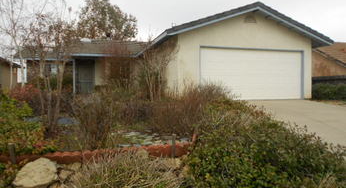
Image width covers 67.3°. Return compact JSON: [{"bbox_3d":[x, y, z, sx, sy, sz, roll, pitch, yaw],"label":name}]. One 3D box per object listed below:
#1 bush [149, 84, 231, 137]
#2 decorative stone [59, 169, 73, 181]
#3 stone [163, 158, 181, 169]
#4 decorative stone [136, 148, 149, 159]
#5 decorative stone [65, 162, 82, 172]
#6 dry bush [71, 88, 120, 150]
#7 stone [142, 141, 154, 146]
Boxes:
[{"bbox_3d":[0.314,0.295,4.950,1.500,1.030,1.150,0,1,0],"label":"bush"},{"bbox_3d":[-1.447,1.083,3.500,0.190,0.150,0.160,0,1,0],"label":"decorative stone"},{"bbox_3d":[-0.021,0.957,3.580,0.250,0.140,0.180,0,1,0],"label":"stone"},{"bbox_3d":[-0.432,0.846,3.680,0.170,0.140,0.140,0,1,0],"label":"decorative stone"},{"bbox_3d":[-1.385,1.023,3.620,0.250,0.130,0.180,0,1,0],"label":"decorative stone"},{"bbox_3d":[-1.222,0.386,4.100,0.800,0.950,0.750,0,1,0],"label":"dry bush"},{"bbox_3d":[-0.367,0.742,3.900,0.190,0.060,0.170,0,1,0],"label":"stone"}]

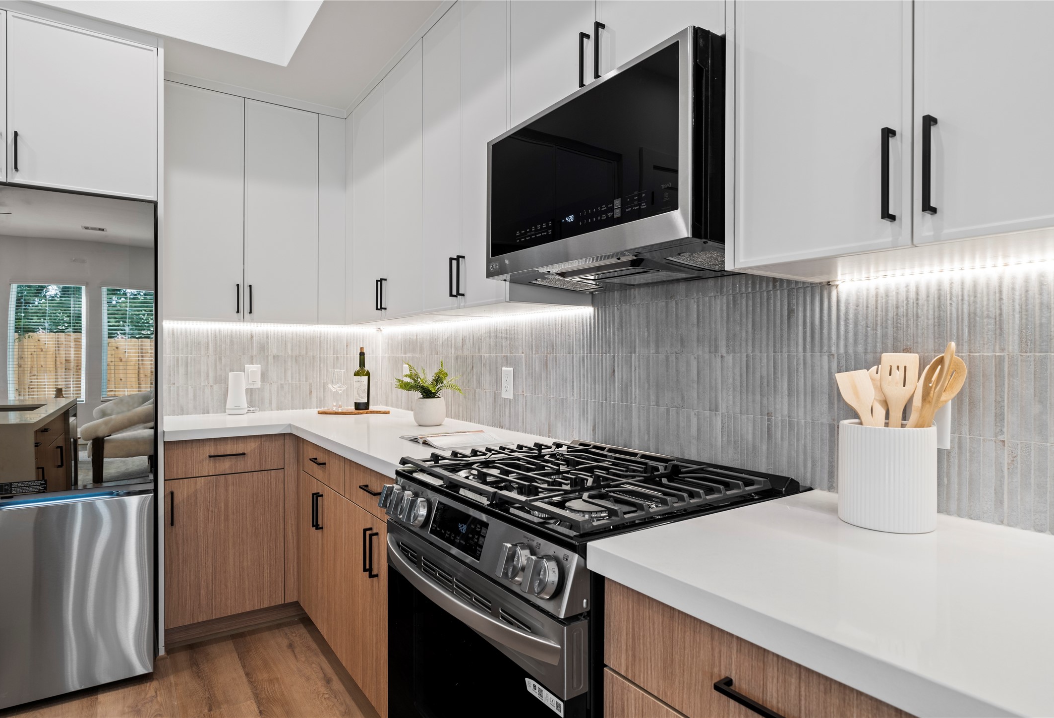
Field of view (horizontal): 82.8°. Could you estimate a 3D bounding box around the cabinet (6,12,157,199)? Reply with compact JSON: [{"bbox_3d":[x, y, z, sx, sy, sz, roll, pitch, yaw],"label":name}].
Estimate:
[{"bbox_3d":[-1.804,-0.919,2.471,0.444,0.596,0.619,0,0,-34],"label":"cabinet"}]

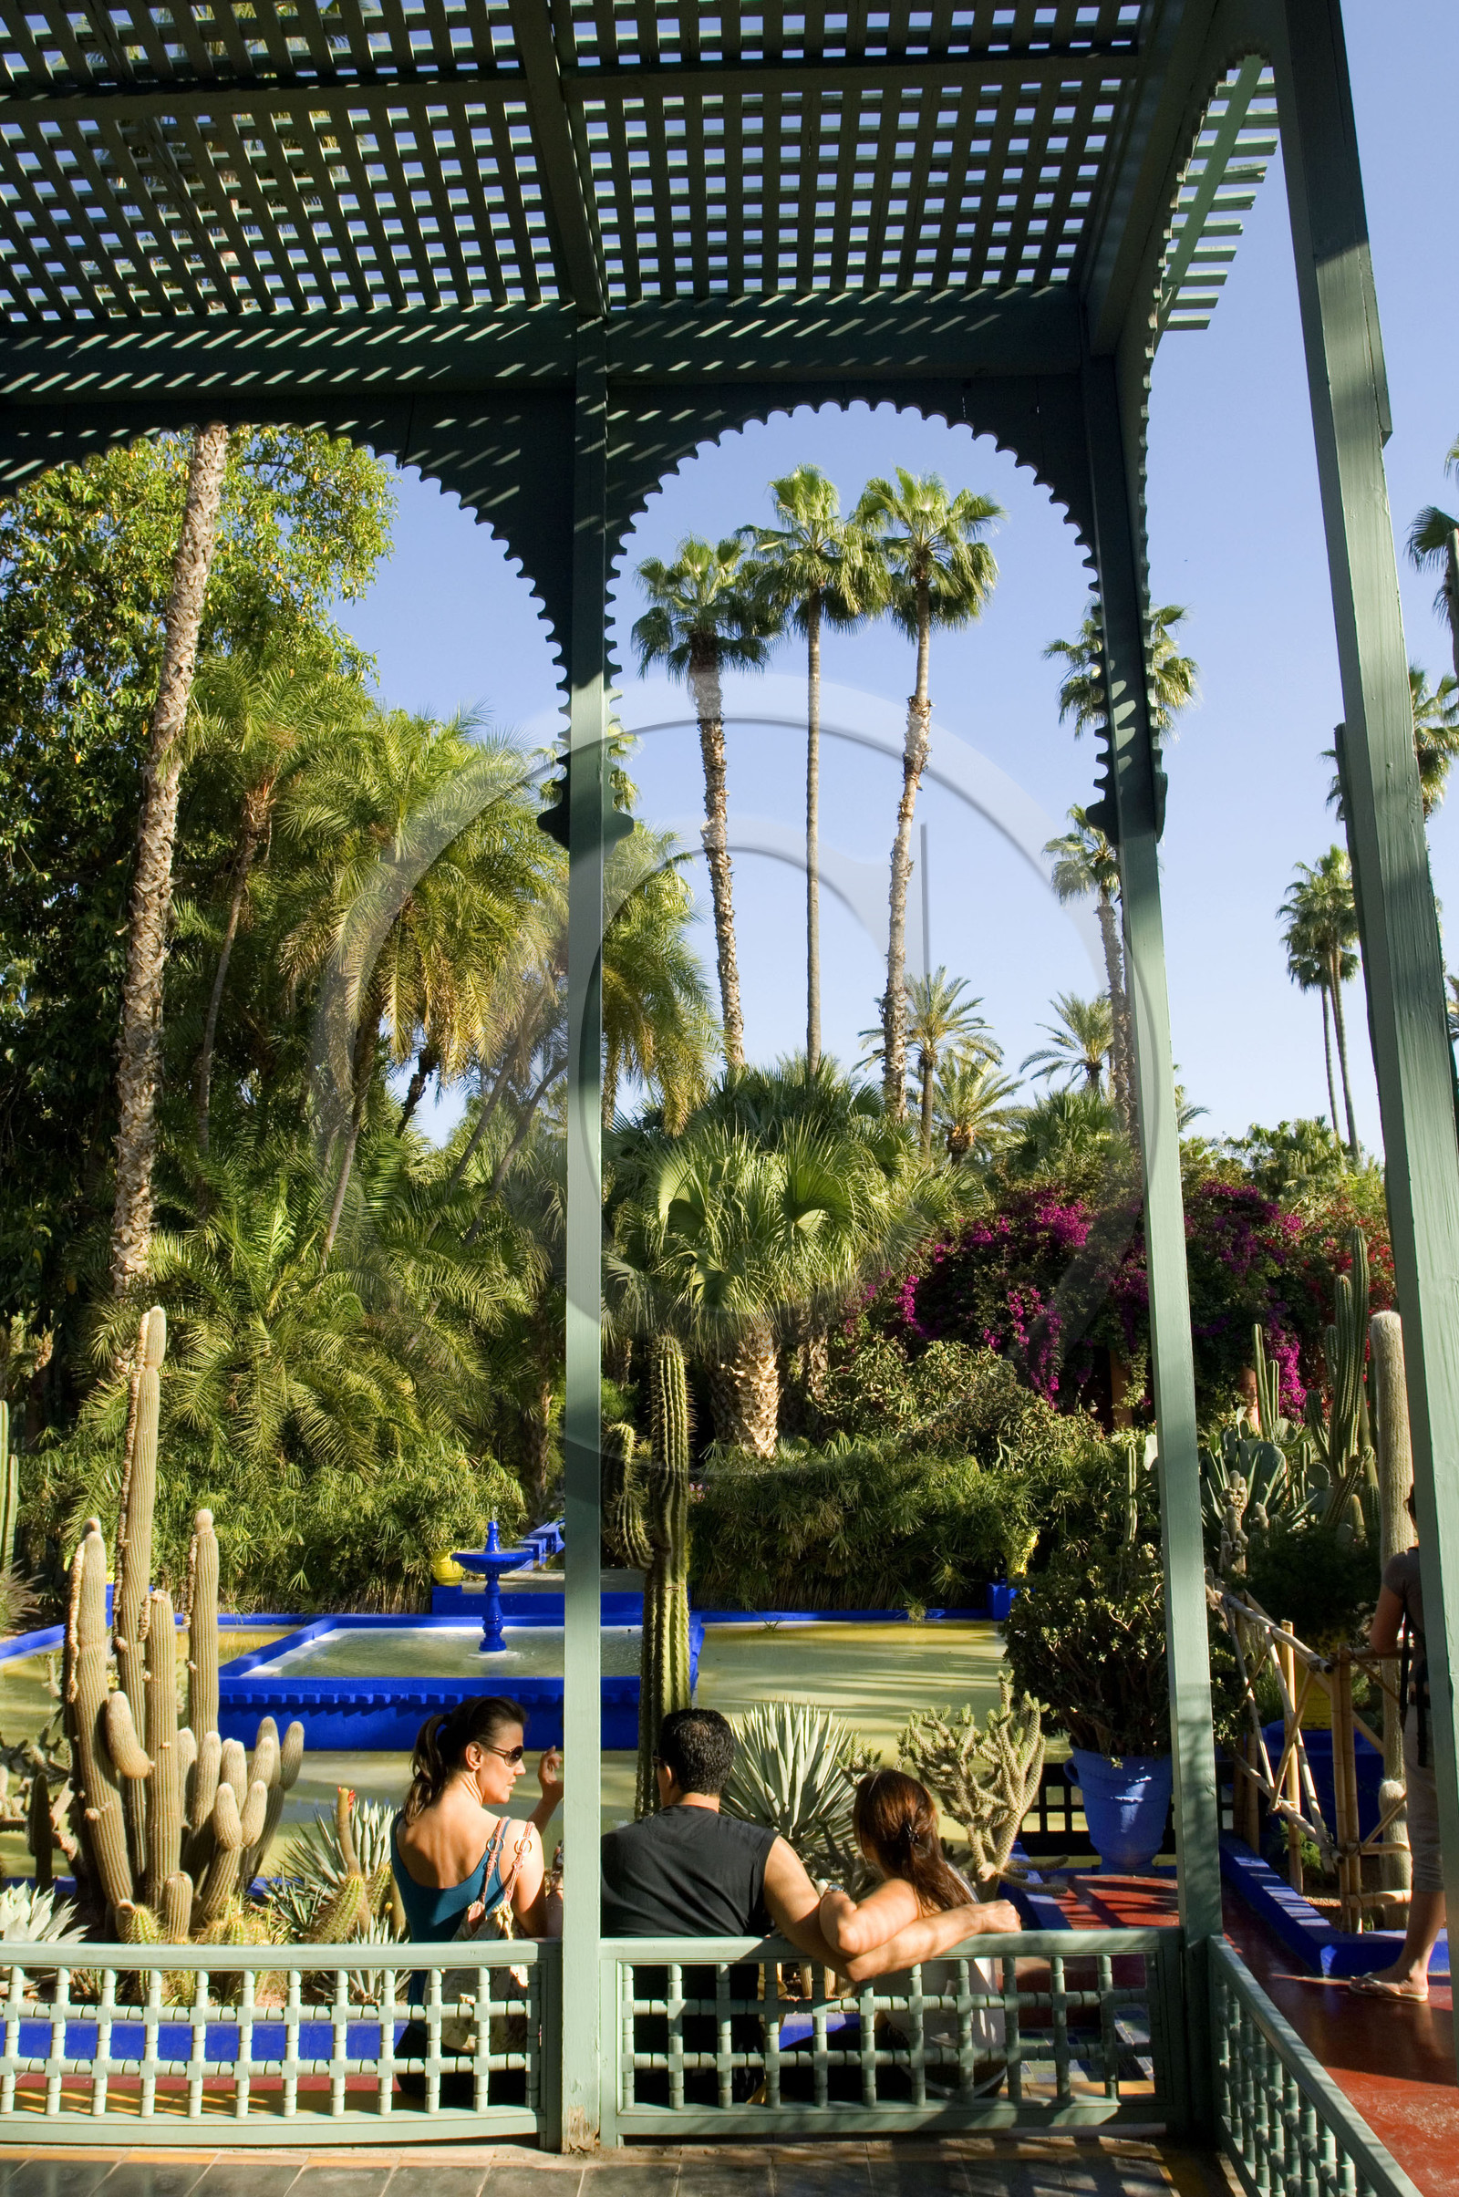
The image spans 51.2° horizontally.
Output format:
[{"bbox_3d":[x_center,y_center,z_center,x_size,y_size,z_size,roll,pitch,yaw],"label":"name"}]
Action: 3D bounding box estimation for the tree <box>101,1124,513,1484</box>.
[{"bbox_3d":[-4.719,2.752,16.988,4.700,4.909,4.500,-1,-11,3],"label":"tree"}]

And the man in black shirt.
[{"bbox_3d":[0.177,1.992,3.700,0.950,1.100,0.750,-1,-10,2],"label":"man in black shirt"}]

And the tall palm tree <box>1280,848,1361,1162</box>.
[{"bbox_3d":[24.147,1.481,61.714,3.000,24.434,3.000,-1,-11,3],"label":"tall palm tree"}]

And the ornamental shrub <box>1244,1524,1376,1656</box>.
[{"bbox_3d":[2.516,2.120,6.600,0.590,0.542,0.570,-1,-11,3],"label":"ornamental shrub"}]

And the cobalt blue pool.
[{"bbox_3d":[-1.723,4.025,10.628,3.000,0.460,2.450,-1,-10,2],"label":"cobalt blue pool"}]

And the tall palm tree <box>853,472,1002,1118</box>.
[{"bbox_3d":[4.778,-3.442,33.998,3.510,23.190,3.500,-1,-10,2],"label":"tall palm tree"}]

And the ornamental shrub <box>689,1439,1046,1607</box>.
[{"bbox_3d":[1.335,4.010,14.781,3.500,1.680,1.600,-1,-10,2],"label":"ornamental shrub"}]

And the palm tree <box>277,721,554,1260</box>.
[{"bbox_3d":[-3.882,0.186,18.965,3.500,10.691,3.500,-1,-11,3],"label":"palm tree"}]

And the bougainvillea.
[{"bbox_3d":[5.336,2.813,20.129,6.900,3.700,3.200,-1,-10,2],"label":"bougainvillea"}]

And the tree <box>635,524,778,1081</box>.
[{"bbox_3d":[-0.371,-2.597,34.049,3.530,21.710,3.500,-1,-10,2],"label":"tree"}]

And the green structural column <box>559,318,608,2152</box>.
[{"bbox_3d":[-0.323,0.066,3.531,0.080,4.252,0.085,-1,-11,3],"label":"green structural column"}]

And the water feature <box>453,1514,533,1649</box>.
[{"bbox_3d":[-1.611,3.318,10.401,0.540,0.876,0.540,-1,-11,3],"label":"water feature"}]

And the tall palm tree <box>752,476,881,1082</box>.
[{"bbox_3d":[2.176,-3.480,34.108,3.290,23.390,3.500,-1,-10,2],"label":"tall palm tree"}]

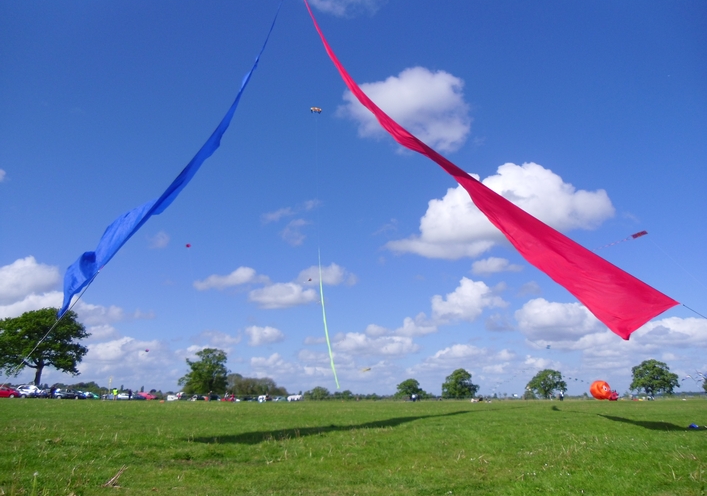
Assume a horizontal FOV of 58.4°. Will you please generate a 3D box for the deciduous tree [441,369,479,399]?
[{"bbox_3d":[44.505,57.190,265.000,15.300,12.300,14.540,0,-13,0],"label":"deciduous tree"}]

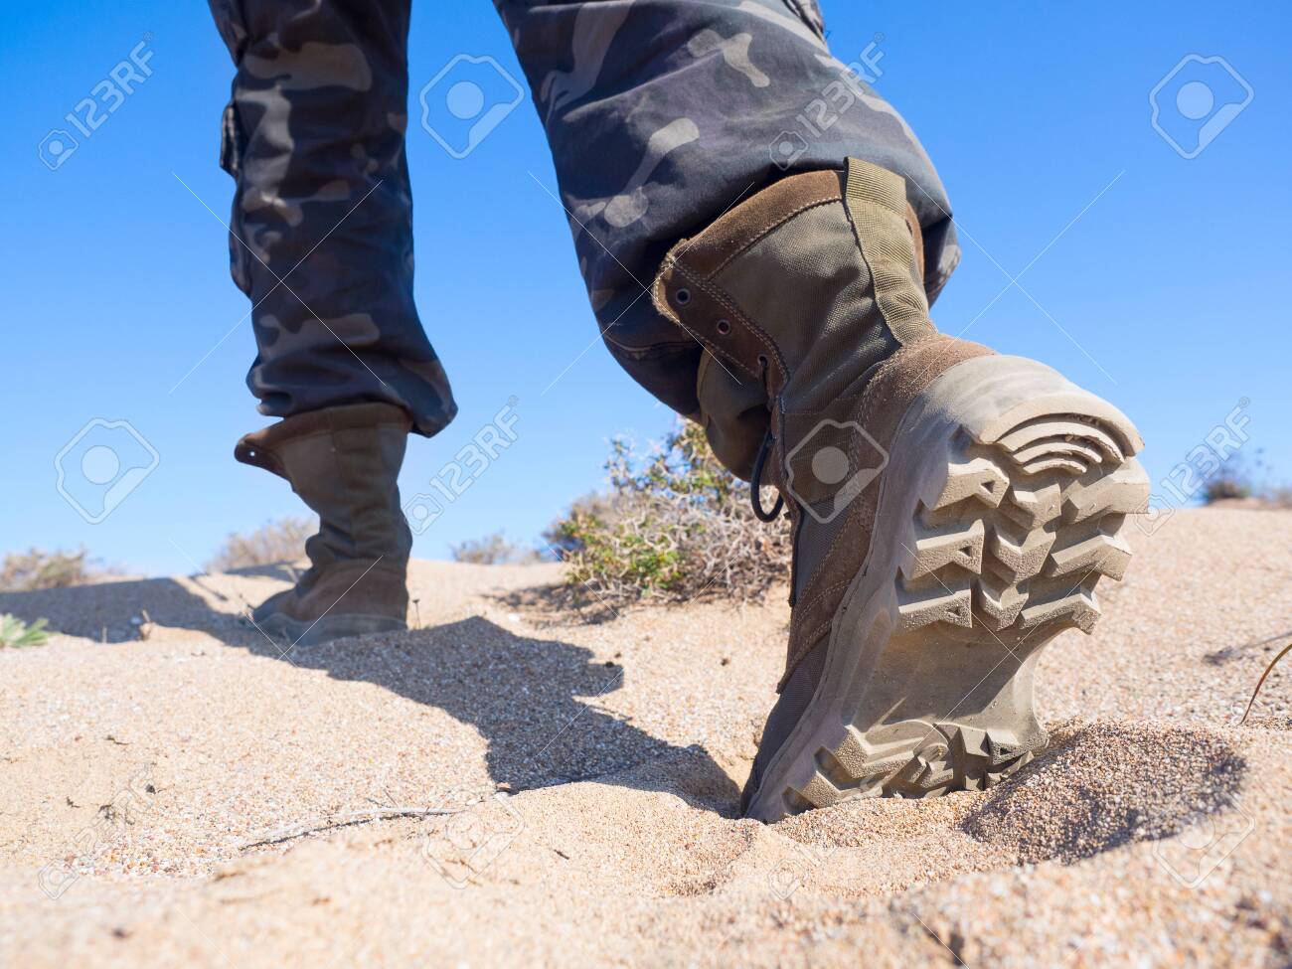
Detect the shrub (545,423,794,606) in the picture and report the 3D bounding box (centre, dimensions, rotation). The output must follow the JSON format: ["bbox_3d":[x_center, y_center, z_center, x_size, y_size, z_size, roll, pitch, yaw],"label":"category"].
[{"bbox_3d":[0.087,0.050,1.900,0.560,0.410,0.500,0,-2,0],"label":"shrub"}]

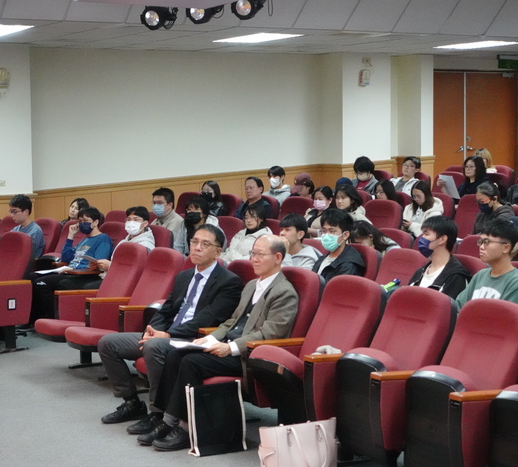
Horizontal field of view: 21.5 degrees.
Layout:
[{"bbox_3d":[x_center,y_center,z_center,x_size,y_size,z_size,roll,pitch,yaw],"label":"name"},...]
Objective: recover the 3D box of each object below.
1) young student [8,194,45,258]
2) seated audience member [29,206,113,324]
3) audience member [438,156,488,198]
[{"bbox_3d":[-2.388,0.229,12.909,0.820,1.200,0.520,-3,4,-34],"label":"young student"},{"bbox_3d":[-1.690,0.335,12.227,0.820,1.150,0.550,-4,6,-40],"label":"seated audience member"},{"bbox_3d":[2.391,-0.296,15.662,0.800,1.172,0.520,-4,6,-40],"label":"audience member"}]

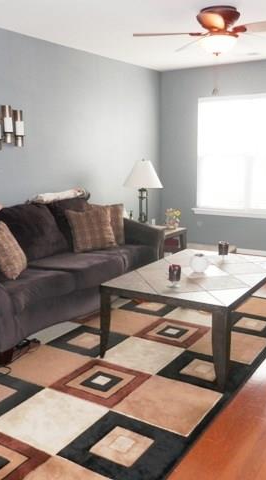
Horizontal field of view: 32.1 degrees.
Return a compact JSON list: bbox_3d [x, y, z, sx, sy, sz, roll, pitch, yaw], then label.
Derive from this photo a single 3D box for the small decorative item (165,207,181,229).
[{"bbox_3d":[0.446,-0.235,5.098,0.170,0.220,0.170,6,13,32],"label":"small decorative item"}]

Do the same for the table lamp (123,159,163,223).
[{"bbox_3d":[0.112,-0.500,5.082,0.435,0.760,0.435,-1,11,0],"label":"table lamp"}]

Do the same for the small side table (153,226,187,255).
[{"bbox_3d":[0.185,0.149,5.076,0.638,0.503,0.612,6,12,32],"label":"small side table"}]

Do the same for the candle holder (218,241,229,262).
[{"bbox_3d":[0.721,0.084,3.675,0.085,0.155,0.085,6,13,32],"label":"candle holder"}]

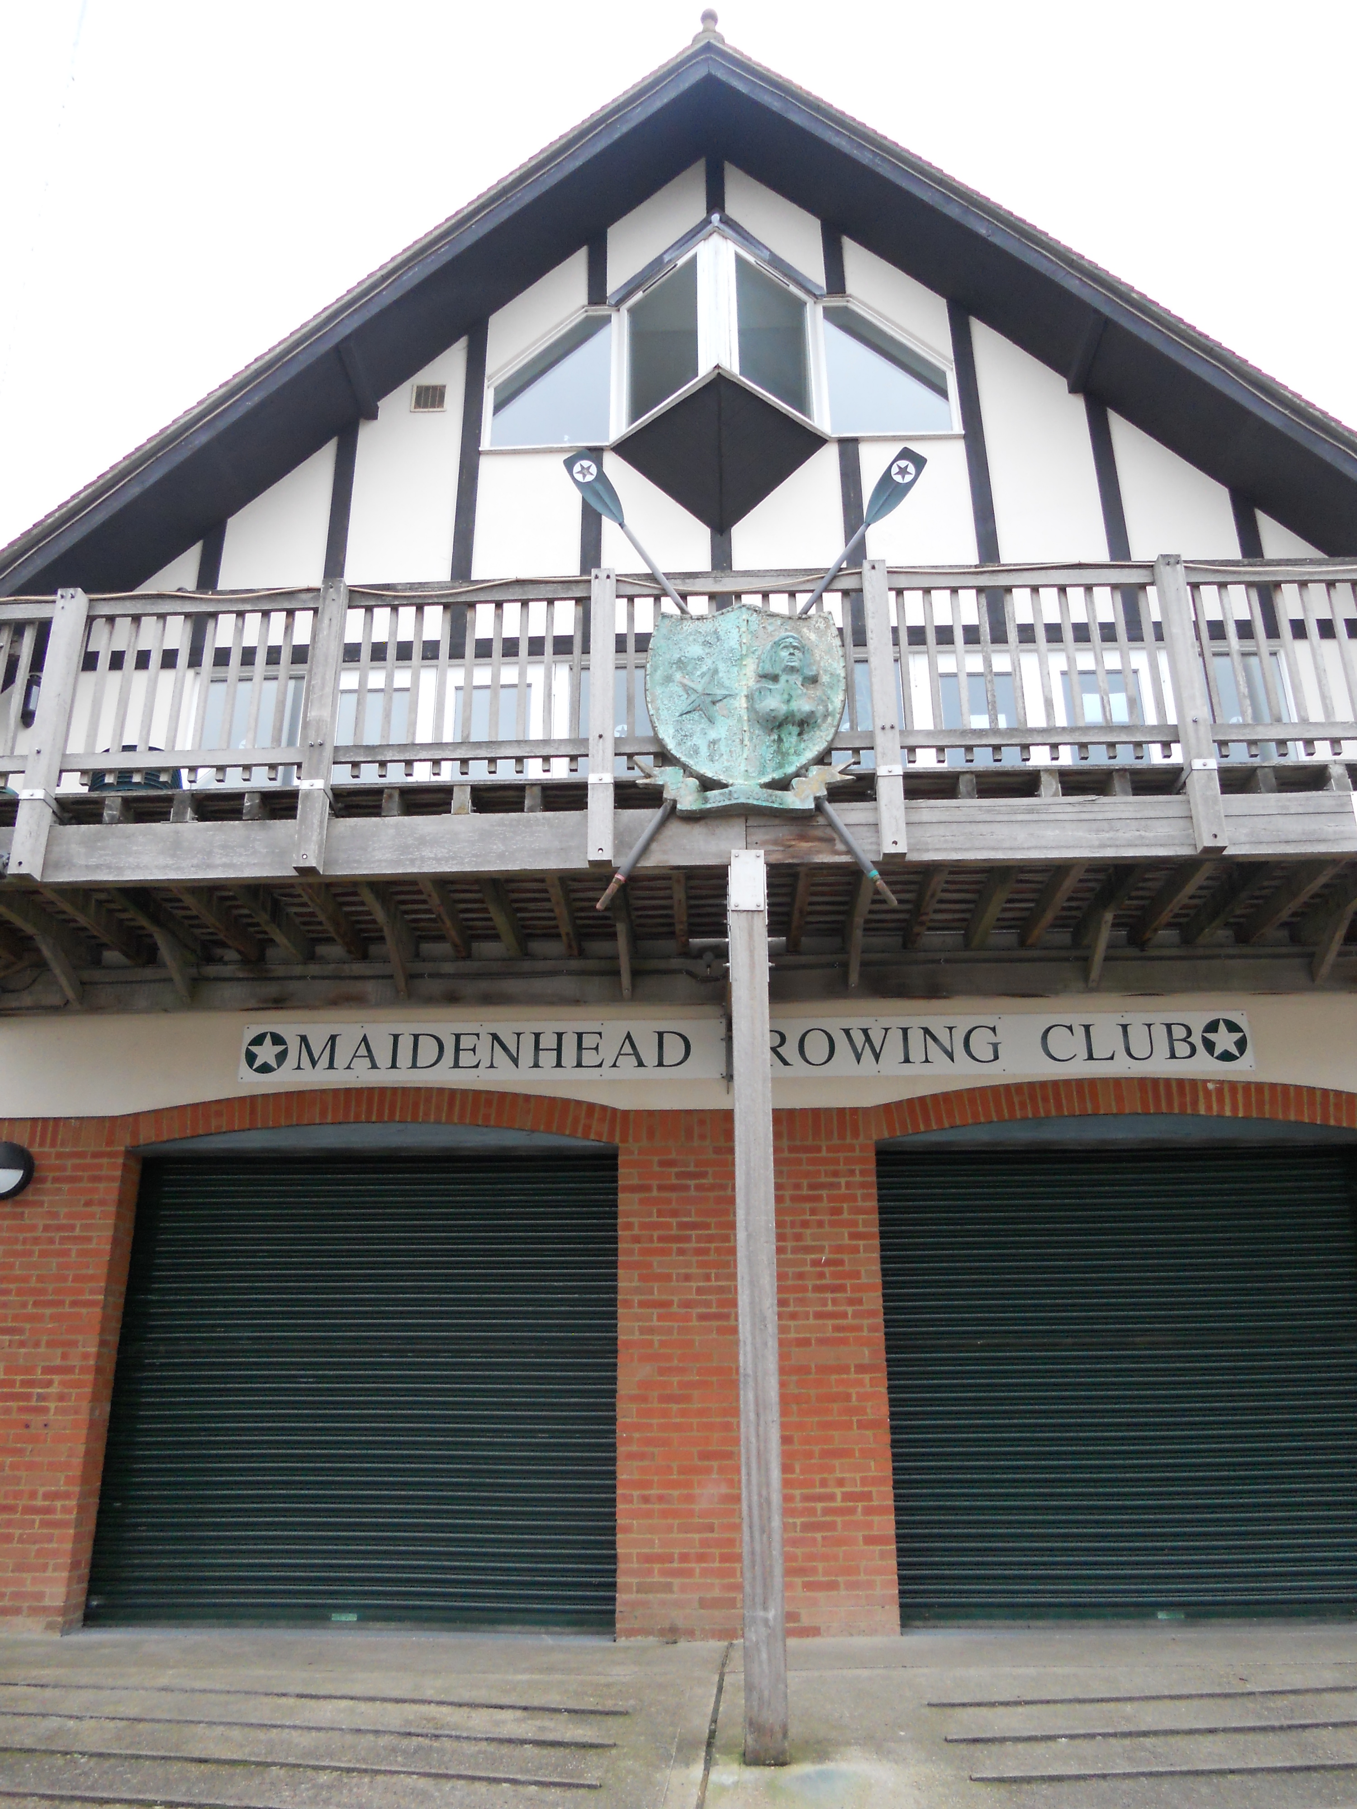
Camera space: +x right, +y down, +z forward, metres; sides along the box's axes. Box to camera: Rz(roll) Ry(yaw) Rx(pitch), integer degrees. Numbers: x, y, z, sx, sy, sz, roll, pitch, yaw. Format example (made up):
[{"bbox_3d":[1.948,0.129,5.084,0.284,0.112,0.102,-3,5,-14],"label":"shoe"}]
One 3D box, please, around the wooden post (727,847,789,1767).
[{"bbox_3d":[0.337,1.531,6.122,0.157,3.800,0.157,-1,-21,2],"label":"wooden post"}]

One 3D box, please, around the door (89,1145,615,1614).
[{"bbox_3d":[-1.853,2.815,8.378,3.020,2.670,0.100,-1,-21,2],"label":"door"}]

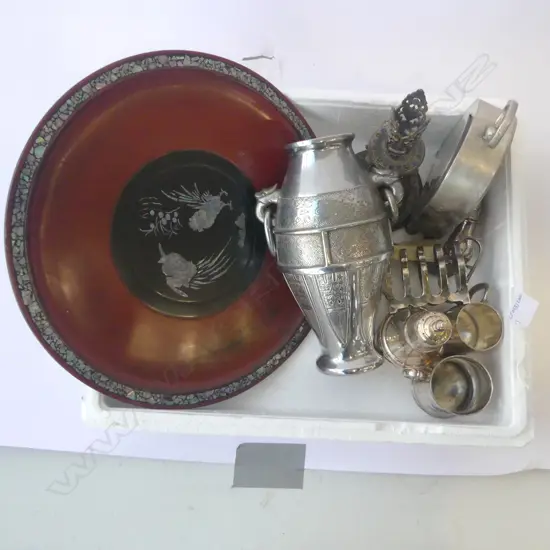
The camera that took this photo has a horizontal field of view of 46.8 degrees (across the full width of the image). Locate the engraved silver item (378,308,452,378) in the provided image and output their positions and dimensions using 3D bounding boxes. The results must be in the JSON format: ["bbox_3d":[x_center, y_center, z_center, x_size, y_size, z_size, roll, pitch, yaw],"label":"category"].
[{"bbox_3d":[0.153,0.061,0.655,0.069,0.104,0.069,0,78,-3],"label":"engraved silver item"}]

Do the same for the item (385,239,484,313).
[{"bbox_3d":[0.169,0.002,0.689,0.101,0.059,0.065,-3,78,-3],"label":"item"}]

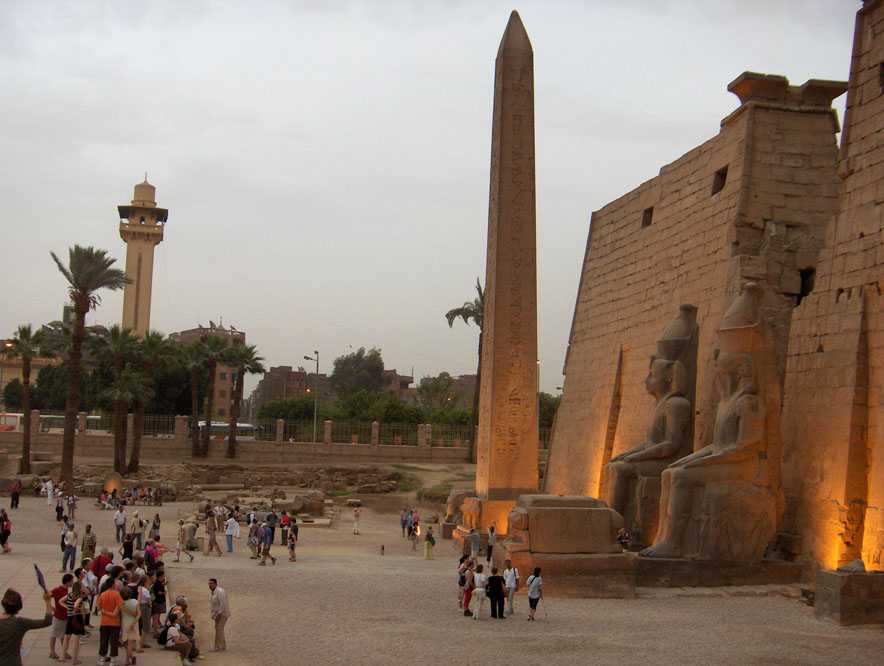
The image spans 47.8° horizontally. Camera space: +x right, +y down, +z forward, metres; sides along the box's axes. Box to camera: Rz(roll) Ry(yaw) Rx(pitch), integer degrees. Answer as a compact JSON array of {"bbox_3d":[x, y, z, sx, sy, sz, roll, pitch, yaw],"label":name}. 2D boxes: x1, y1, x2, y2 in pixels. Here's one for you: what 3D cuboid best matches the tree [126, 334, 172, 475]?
[{"bbox_3d":[-24.125,5.651,82.000,3.700,11.550,3.520,1,-7,0],"label":"tree"}]

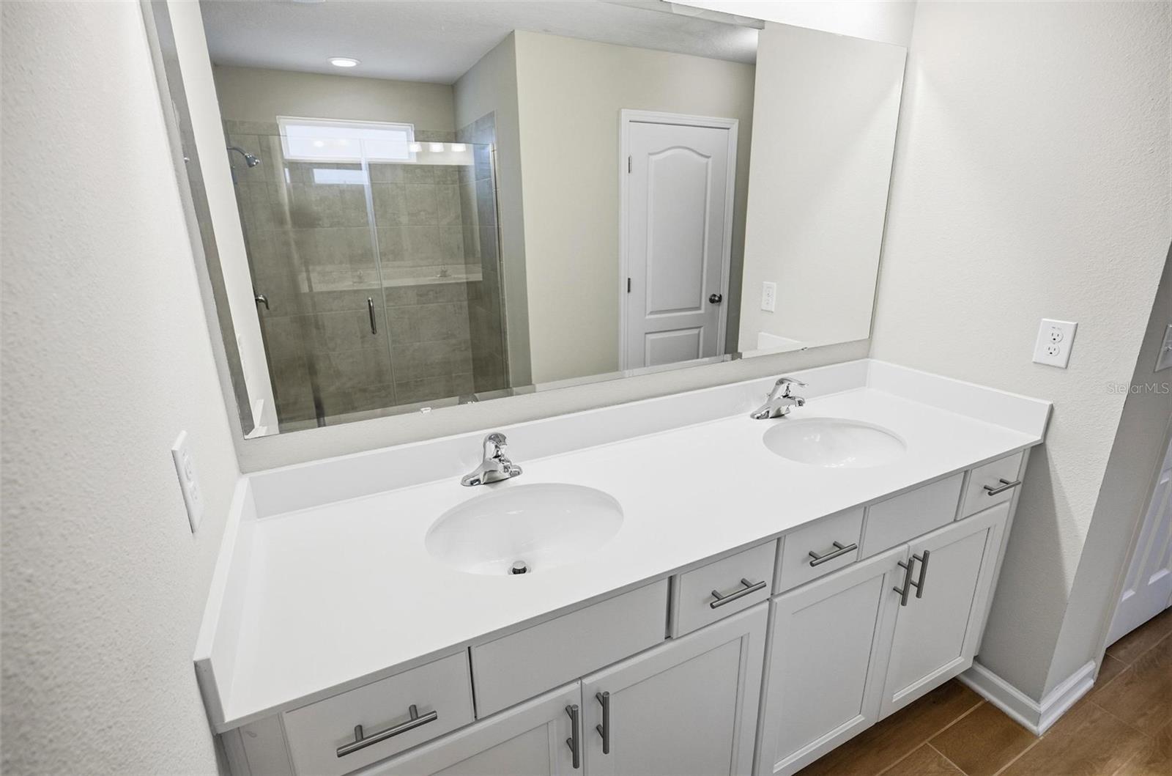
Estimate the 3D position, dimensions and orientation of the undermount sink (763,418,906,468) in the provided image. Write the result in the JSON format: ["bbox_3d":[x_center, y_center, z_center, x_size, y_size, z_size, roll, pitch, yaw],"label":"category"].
[{"bbox_3d":[0.698,0.220,1.580,0.420,0.150,0.350,-9,19,-25],"label":"undermount sink"}]

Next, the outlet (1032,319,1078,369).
[{"bbox_3d":[1.253,-0.118,1.478,0.008,0.124,0.080,-9,19,-25],"label":"outlet"}]

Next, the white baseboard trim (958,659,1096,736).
[{"bbox_3d":[1.452,0.934,1.829,0.355,0.108,0.262,-9,19,-25],"label":"white baseboard trim"}]

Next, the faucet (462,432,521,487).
[{"bbox_3d":[-0.209,0.173,1.312,0.156,0.137,0.152,-9,19,-25],"label":"faucet"}]

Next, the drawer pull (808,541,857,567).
[{"bbox_3d":[0.536,0.360,1.209,0.140,0.013,0.037,-9,19,-25],"label":"drawer pull"}]

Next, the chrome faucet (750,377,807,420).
[{"bbox_3d":[0.618,0.035,1.696,0.156,0.137,0.152,-9,19,-25],"label":"chrome faucet"}]

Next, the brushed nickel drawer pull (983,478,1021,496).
[{"bbox_3d":[1.109,0.263,1.475,0.140,0.013,0.037,-9,19,-25],"label":"brushed nickel drawer pull"}]

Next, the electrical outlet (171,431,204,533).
[{"bbox_3d":[-0.557,0.130,0.779,0.008,0.124,0.080,-9,19,-25],"label":"electrical outlet"}]

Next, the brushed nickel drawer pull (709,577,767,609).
[{"bbox_3d":[0.299,0.405,1.100,0.140,0.013,0.037,-9,19,-25],"label":"brushed nickel drawer pull"}]

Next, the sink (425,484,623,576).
[{"bbox_3d":[-0.122,0.358,1.196,0.420,0.150,0.350,-9,19,-25],"label":"sink"}]

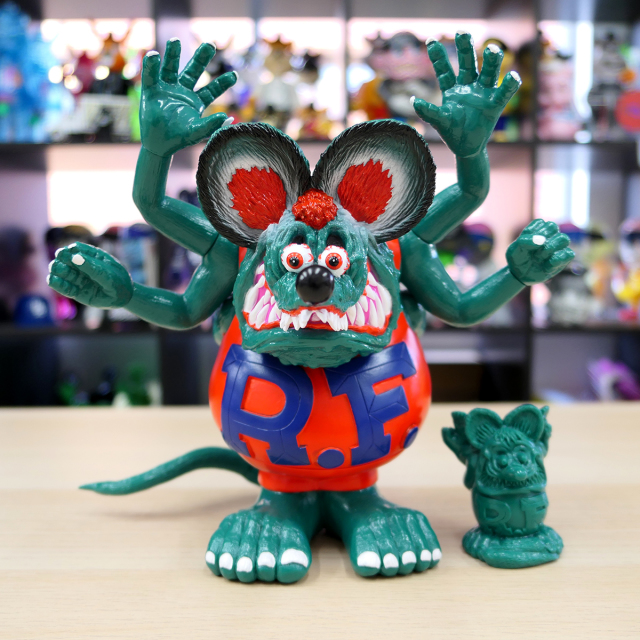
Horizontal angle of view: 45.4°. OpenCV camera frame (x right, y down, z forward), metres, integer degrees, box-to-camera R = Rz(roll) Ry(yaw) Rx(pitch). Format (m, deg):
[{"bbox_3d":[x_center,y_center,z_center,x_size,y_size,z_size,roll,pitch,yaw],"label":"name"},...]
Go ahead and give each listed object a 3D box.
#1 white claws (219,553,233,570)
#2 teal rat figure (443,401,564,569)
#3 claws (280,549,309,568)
[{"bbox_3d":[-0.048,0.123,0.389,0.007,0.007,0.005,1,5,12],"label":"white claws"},{"bbox_3d":[0.100,0.088,0.418,0.062,0.081,0.042,0,6,4],"label":"teal rat figure"},{"bbox_3d":[-0.013,0.121,0.388,0.014,0.008,0.006,1,6,8],"label":"claws"}]

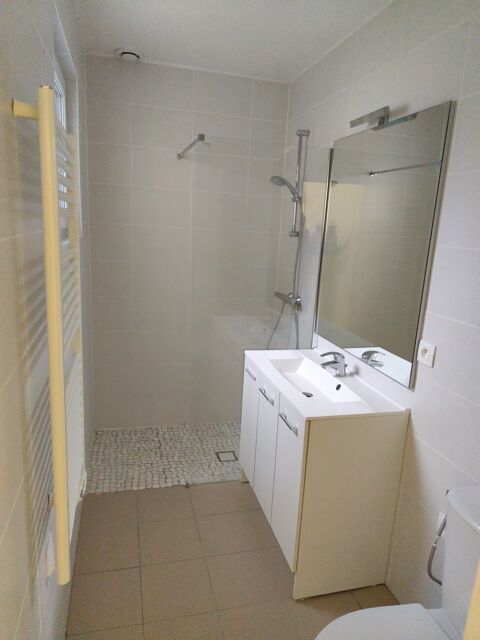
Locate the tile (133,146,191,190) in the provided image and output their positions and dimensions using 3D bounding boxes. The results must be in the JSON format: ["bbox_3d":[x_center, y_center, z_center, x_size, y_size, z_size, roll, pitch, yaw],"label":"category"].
[{"bbox_3d":[-0.519,-1.013,2.861,0.400,0.251,0.010,0,13,-15],"label":"tile"}]

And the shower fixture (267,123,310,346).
[{"bbox_3d":[0.274,-0.462,2.766,0.235,1.460,0.280,0,13,-15],"label":"shower fixture"}]

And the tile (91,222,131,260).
[{"bbox_3d":[-0.870,-0.523,2.872,0.273,0.250,0.010,0,13,-15],"label":"tile"}]

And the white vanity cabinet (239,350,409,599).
[{"bbox_3d":[0.341,0.682,2.169,0.459,0.838,0.869,0,13,-15],"label":"white vanity cabinet"}]

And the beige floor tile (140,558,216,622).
[{"bbox_3d":[-0.269,1.158,1.834,0.293,0.010,0.293,0,13,-15],"label":"beige floor tile"}]

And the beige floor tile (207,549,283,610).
[{"bbox_3d":[0.013,1.157,1.910,0.293,0.010,0.293,0,13,-15],"label":"beige floor tile"}]

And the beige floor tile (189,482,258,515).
[{"bbox_3d":[-0.120,1.028,2.457,0.318,0.010,0.281,0,13,-15],"label":"beige floor tile"}]

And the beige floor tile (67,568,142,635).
[{"bbox_3d":[-0.556,1.158,1.760,0.290,0.010,0.290,0,13,-15],"label":"beige floor tile"}]

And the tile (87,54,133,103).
[{"bbox_3d":[-0.819,-1.501,2.657,0.273,0.254,0.010,0,13,-15],"label":"tile"}]

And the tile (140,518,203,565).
[{"bbox_3d":[-0.344,1.093,2.109,0.293,0.010,0.293,0,13,-15],"label":"tile"}]

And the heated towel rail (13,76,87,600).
[{"bbox_3d":[-0.510,0.060,1.223,0.078,1.215,0.515,0,13,-15],"label":"heated towel rail"}]

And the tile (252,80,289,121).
[{"bbox_3d":[0.216,-1.510,2.943,0.268,0.257,0.010,0,13,-15],"label":"tile"}]

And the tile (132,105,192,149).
[{"bbox_3d":[-0.506,-1.258,2.807,0.400,0.251,0.010,0,13,-15],"label":"tile"}]

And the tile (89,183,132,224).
[{"bbox_3d":[-0.857,-0.767,2.818,0.273,0.250,0.010,0,13,-15],"label":"tile"}]

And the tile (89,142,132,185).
[{"bbox_3d":[-0.845,-1.011,2.773,0.275,0.251,0.010,0,13,-15],"label":"tile"}]

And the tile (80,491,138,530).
[{"bbox_3d":[-0.702,1.030,2.307,0.290,0.010,0.289,0,13,-15],"label":"tile"}]

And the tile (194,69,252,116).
[{"bbox_3d":[-0.107,-1.508,2.856,0.400,0.257,0.010,0,13,-15],"label":"tile"}]

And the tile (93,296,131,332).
[{"bbox_3d":[-0.895,-0.035,2.980,0.273,0.250,0.010,0,13,-15],"label":"tile"}]

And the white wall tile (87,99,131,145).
[{"bbox_3d":[-0.832,-1.255,2.719,0.275,0.251,0.010,0,13,-15],"label":"white wall tile"}]

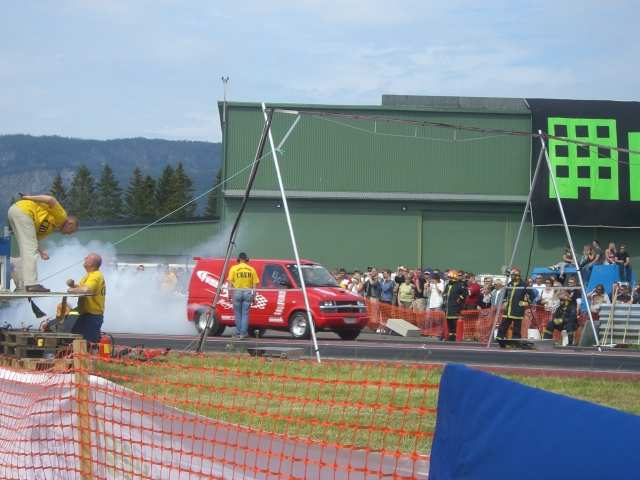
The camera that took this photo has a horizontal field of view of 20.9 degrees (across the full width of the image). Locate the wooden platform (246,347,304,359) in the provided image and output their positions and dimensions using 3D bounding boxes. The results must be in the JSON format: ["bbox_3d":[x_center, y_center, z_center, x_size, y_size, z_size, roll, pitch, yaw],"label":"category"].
[{"bbox_3d":[-0.720,1.927,29.250,0.900,0.170,0.480,0,-1,40],"label":"wooden platform"}]

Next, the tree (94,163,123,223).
[{"bbox_3d":[-20.080,-1.614,165.000,3.300,11.100,3.300,0,-1,0],"label":"tree"}]

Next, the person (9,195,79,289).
[{"bbox_3d":[-3.262,0.041,20.500,0.780,1.150,0.520,0,-1,12],"label":"person"}]

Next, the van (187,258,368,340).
[{"bbox_3d":[-0.967,1.312,39.100,4.150,1.750,1.840,0,-1,40],"label":"van"}]

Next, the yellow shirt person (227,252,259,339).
[{"bbox_3d":[-1.663,1.191,37.300,0.640,1.830,0.360,0,-1,3],"label":"yellow shirt person"}]

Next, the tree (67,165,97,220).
[{"bbox_3d":[-22.644,-1.614,165.000,3.300,11.100,3.300,0,-1,0],"label":"tree"}]

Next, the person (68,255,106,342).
[{"bbox_3d":[-2.793,1.024,20.700,0.500,1.750,0.550,0,-1,18],"label":"person"}]

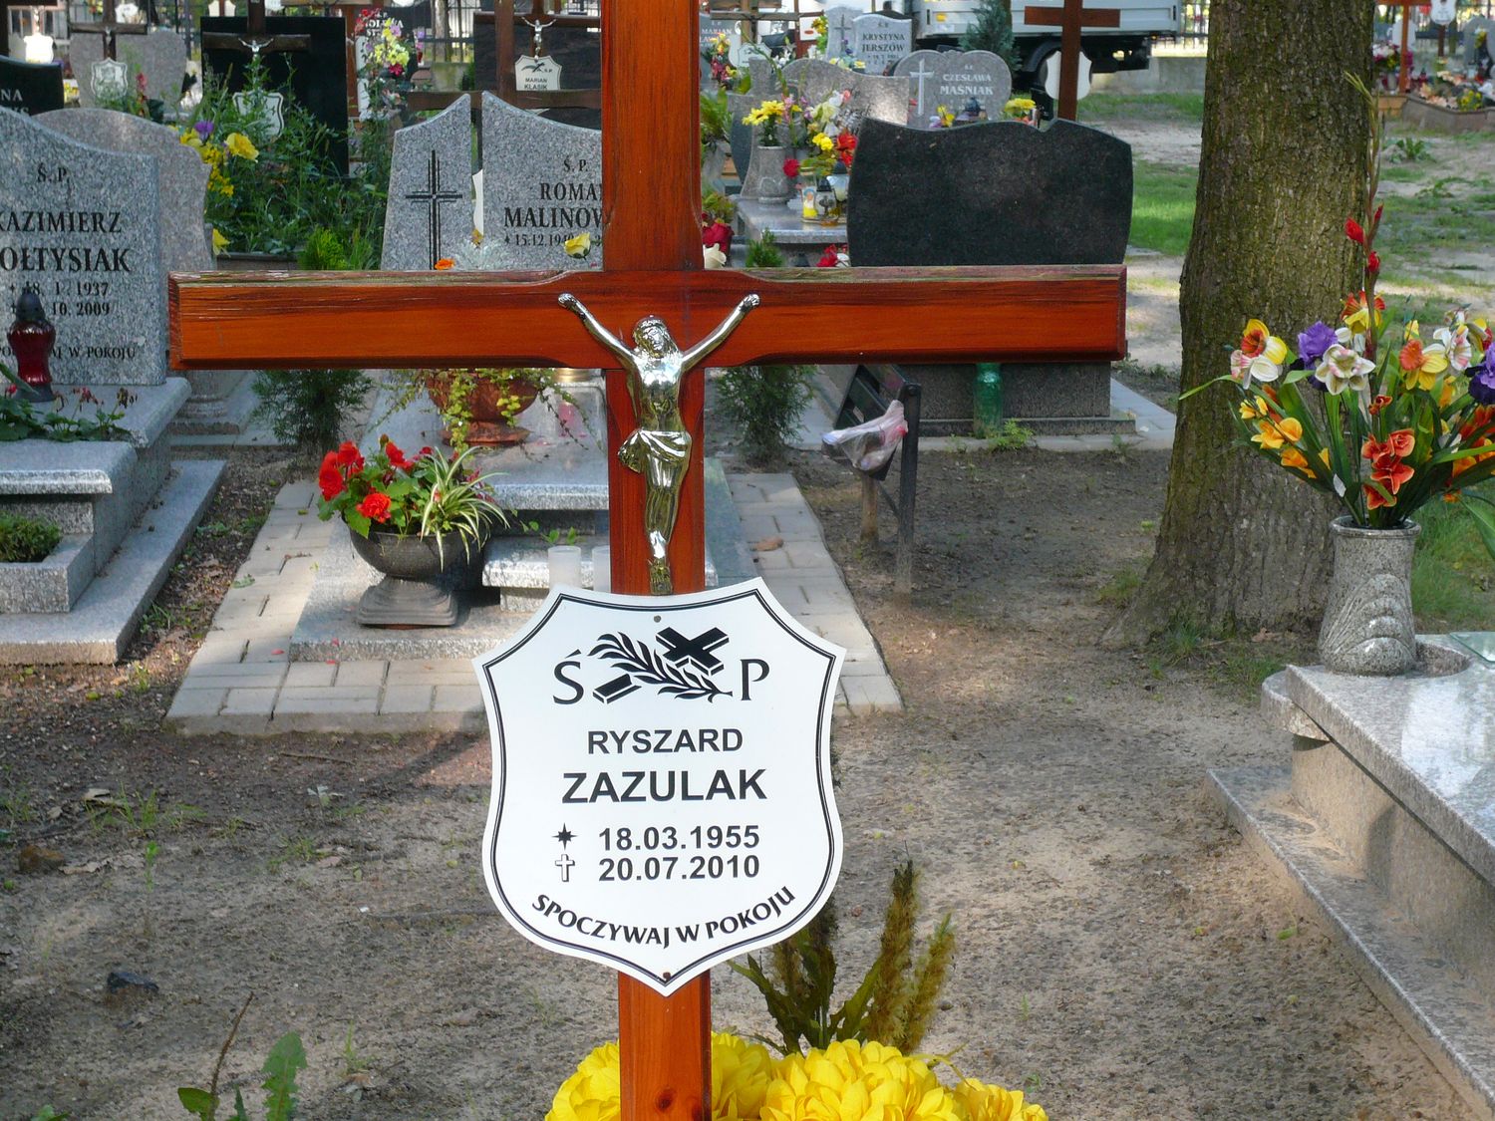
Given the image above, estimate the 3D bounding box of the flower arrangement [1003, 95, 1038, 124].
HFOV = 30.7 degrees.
[{"bbox_3d":[1.664,-2.747,16.598,0.220,0.190,0.190,-1,12,-4],"label":"flower arrangement"}]

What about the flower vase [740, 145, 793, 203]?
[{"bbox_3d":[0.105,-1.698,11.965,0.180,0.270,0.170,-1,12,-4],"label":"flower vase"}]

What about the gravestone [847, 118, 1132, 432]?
[{"bbox_3d":[0.735,-0.858,8.208,0.840,0.920,0.220,-1,12,-5],"label":"gravestone"}]

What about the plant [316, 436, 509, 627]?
[{"bbox_3d":[-0.707,-0.062,5.752,0.390,0.380,0.360,-1,12,-4],"label":"plant"}]

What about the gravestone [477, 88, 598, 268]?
[{"bbox_3d":[-0.436,-0.880,7.179,0.550,0.720,0.100,-1,12,-4],"label":"gravestone"}]

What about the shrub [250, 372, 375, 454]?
[{"bbox_3d":[-1.263,-0.636,7.899,0.350,0.640,0.340,-1,12,-4],"label":"shrub"}]

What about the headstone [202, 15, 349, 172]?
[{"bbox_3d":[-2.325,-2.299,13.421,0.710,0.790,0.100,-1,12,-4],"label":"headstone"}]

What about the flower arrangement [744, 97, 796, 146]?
[{"bbox_3d":[0.095,-1.931,11.965,0.230,0.220,0.200,-1,12,-4],"label":"flower arrangement"}]

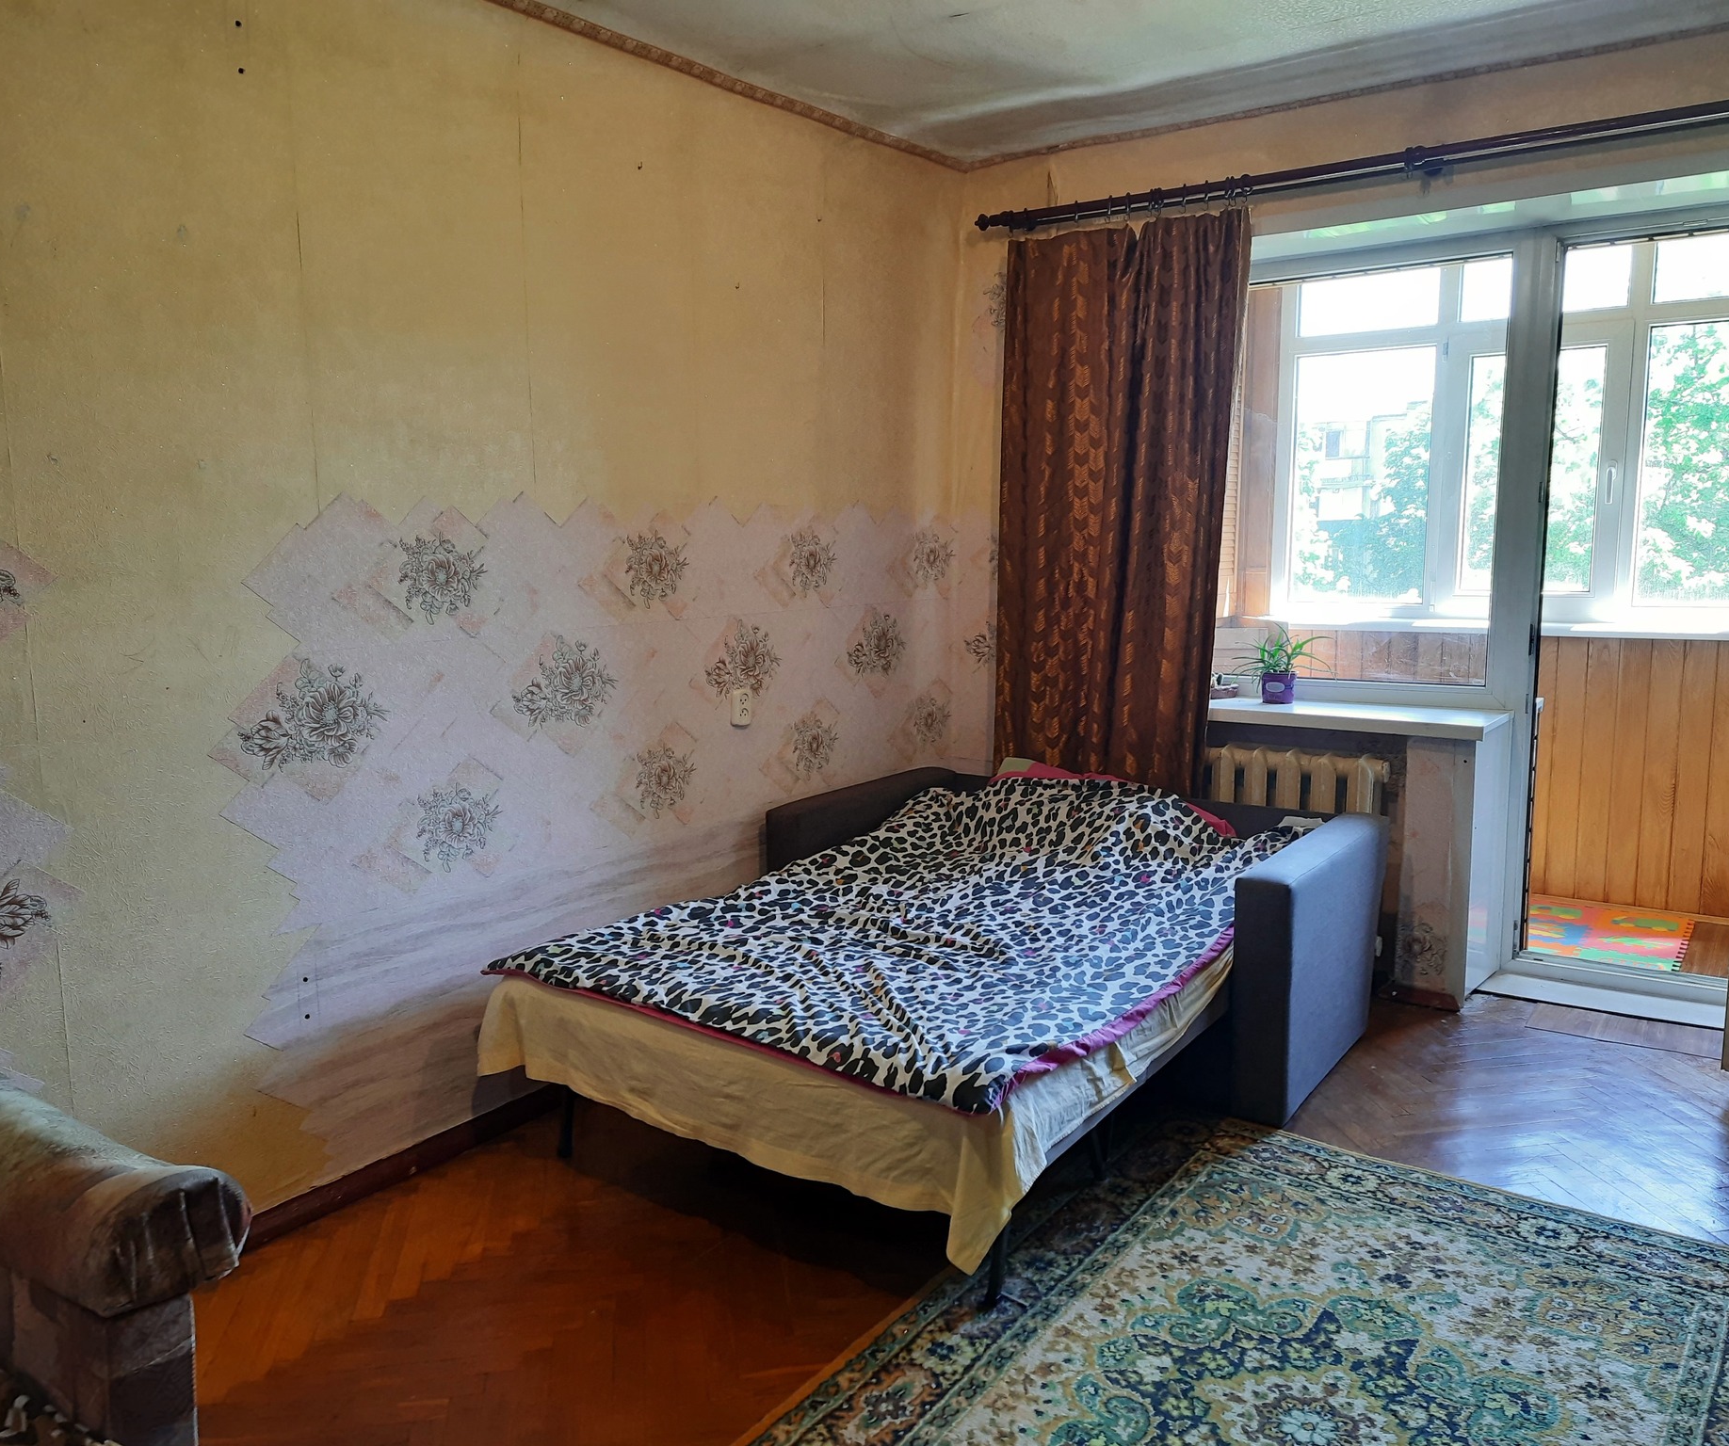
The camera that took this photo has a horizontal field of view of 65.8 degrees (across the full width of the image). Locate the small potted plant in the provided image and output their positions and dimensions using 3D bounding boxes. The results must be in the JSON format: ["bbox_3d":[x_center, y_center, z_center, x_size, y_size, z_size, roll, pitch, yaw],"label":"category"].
[{"bbox_3d":[1.255,-0.180,4.057,0.275,0.235,0.260,6,10,35],"label":"small potted plant"}]

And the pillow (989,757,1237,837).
[{"bbox_3d":[0.660,0.268,3.749,0.740,0.220,0.440,6,10,35],"label":"pillow"}]

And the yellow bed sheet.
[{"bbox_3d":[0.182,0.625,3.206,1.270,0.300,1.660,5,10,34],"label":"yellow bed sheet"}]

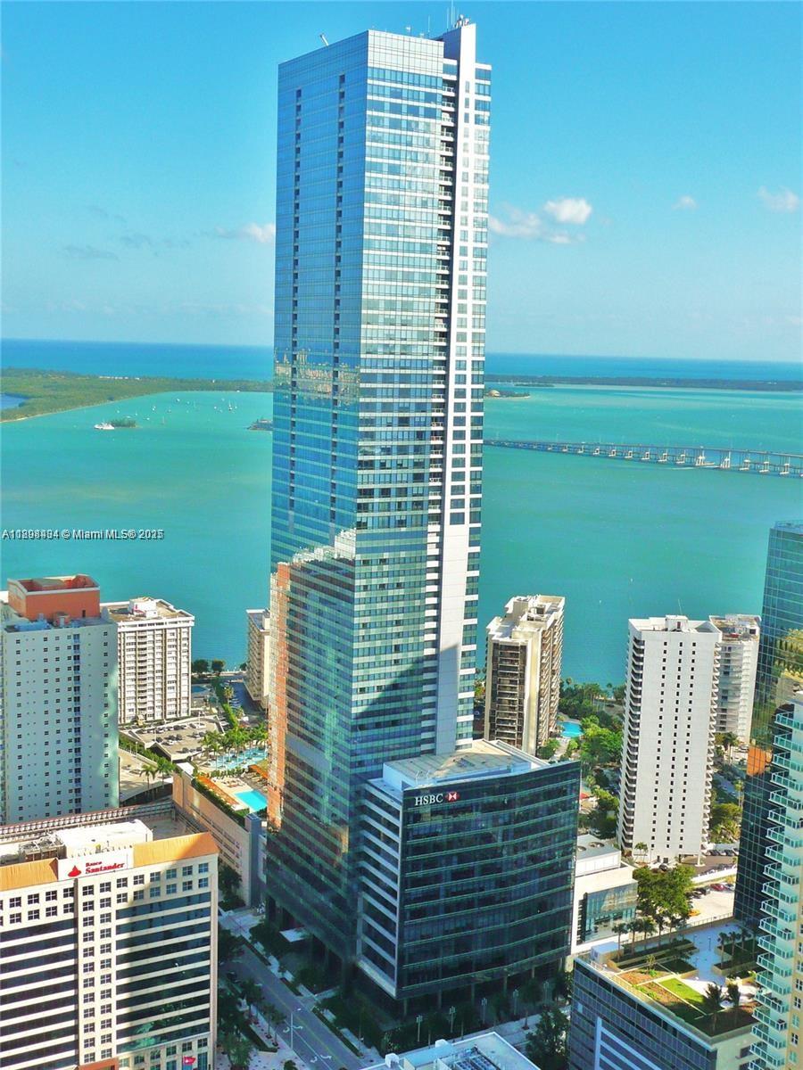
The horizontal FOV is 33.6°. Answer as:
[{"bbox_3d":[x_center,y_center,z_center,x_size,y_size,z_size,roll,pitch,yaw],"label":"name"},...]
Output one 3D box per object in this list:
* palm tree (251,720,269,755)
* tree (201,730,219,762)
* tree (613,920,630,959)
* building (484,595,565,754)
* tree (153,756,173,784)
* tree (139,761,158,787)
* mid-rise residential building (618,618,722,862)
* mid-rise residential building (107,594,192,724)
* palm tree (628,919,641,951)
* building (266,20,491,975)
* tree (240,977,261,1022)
[{"bbox_3d":[-48.410,69.680,456.650,6.750,12.670,6.750,2,8,0],"label":"palm tree"},{"bbox_3d":[-64.090,71.290,447.480,6.620,11.190,6.620,2,8,0],"label":"tree"},{"bbox_3d":[48.414,89.828,294.387,3.661,8.650,3.661,2,8,0],"label":"tree"},{"bbox_3d":[51.710,58.385,557.903,21.800,57.500,56.000,4,9,15],"label":"building"},{"bbox_3d":[-86.220,86.240,482.260,7.130,12.760,7.130,-3,10,-31],"label":"tree"},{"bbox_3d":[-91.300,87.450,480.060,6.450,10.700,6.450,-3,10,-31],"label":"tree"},{"bbox_3d":[87.217,66.489,436.883,26.000,78.200,20.500,1,8,-2],"label":"mid-rise residential building"},{"bbox_3d":[-117.510,54.060,584.830,40.000,47.400,40.000,-3,10,-31],"label":"mid-rise residential building"},{"bbox_3d":[51.951,89.841,296.574,3.389,8.200,3.389,2,8,0],"label":"palm tree"},{"bbox_3d":[-7.250,-7.530,352.830,36.000,240.000,48.000,-3,10,-31],"label":"building"},{"bbox_3d":[-36.160,112.020,319.890,5.380,11.210,5.380,2,8,0],"label":"tree"}]

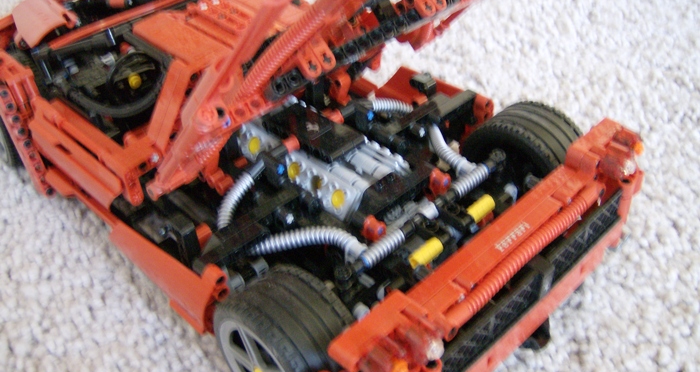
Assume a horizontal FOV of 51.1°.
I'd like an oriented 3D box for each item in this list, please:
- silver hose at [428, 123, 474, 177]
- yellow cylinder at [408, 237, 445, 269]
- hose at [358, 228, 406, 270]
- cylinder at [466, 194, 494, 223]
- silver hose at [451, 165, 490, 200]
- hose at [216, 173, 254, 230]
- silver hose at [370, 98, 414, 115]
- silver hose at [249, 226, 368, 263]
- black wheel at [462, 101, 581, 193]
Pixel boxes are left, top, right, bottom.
[{"bbox_3d":[0.052,-0.020,0.391,0.015,0.012,0.060,-9,26,-9],"label":"silver hose"},{"bbox_3d":[0.034,0.030,0.326,0.016,0.008,0.008,-33,50,-32],"label":"yellow cylinder"},{"bbox_3d":[0.015,0.027,0.326,0.023,0.007,0.007,-33,50,-32],"label":"hose"},{"bbox_3d":[0.063,0.011,0.347,0.016,0.008,0.008,-33,50,-32],"label":"cylinder"},{"bbox_3d":[0.061,-0.002,0.360,0.023,0.007,0.007,-33,50,-32],"label":"silver hose"},{"bbox_3d":[-0.057,0.009,0.358,0.011,0.008,0.035,19,70,22],"label":"hose"},{"bbox_3d":[0.025,-0.045,0.419,0.035,0.008,0.011,3,33,-37],"label":"silver hose"},{"bbox_3d":[-0.020,0.027,0.338,0.060,0.012,0.015,-4,38,21],"label":"silver hose"},{"bbox_3d":[0.098,-0.009,0.407,0.036,0.069,0.069,-33,50,-32],"label":"black wheel"}]

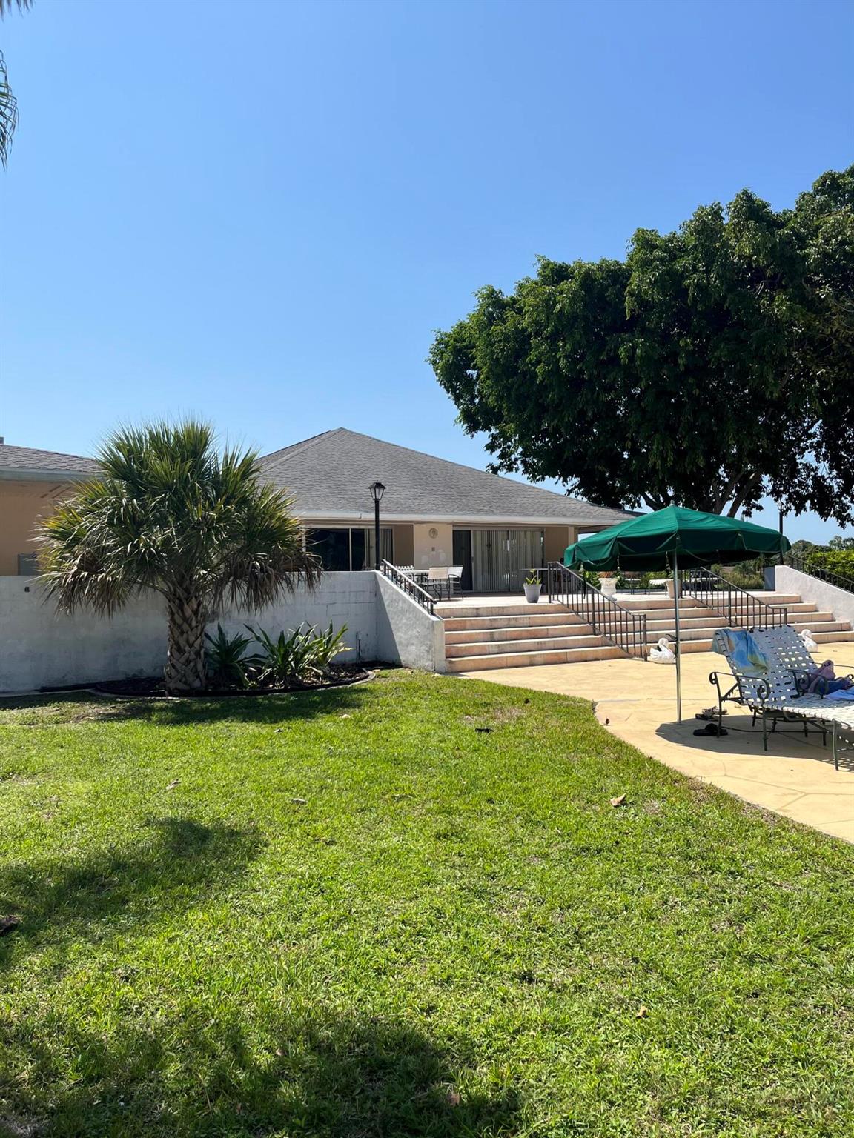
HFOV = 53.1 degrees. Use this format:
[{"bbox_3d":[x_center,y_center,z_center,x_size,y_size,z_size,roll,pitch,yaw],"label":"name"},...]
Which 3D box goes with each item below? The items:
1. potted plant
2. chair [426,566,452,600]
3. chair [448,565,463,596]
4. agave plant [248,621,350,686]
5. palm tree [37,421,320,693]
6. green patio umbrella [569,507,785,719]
[{"bbox_3d":[2.209,0.381,18.000,0.390,0.670,0.390,-1,0,7],"label":"potted plant"},{"bbox_3d":[0.296,0.328,20.300,0.540,0.830,0.560,-1,0,-41],"label":"chair"},{"bbox_3d":[0.692,0.324,20.800,0.550,0.830,0.530,-1,0,-25],"label":"chair"},{"bbox_3d":[-1.924,1.251,12.800,1.500,0.880,1.300,-1,0,-9],"label":"agave plant"},{"bbox_3d":[-3.401,-0.204,12.000,3.800,3.800,3.700,-1,0,-16],"label":"palm tree"},{"bbox_3d":[2.643,0.476,9.079,2.280,2.290,2.280,-2,-1,16],"label":"green patio umbrella"}]

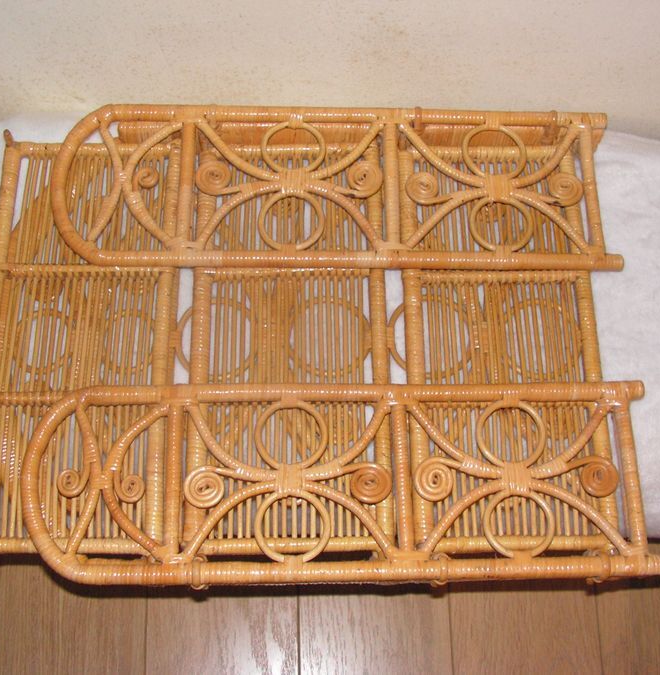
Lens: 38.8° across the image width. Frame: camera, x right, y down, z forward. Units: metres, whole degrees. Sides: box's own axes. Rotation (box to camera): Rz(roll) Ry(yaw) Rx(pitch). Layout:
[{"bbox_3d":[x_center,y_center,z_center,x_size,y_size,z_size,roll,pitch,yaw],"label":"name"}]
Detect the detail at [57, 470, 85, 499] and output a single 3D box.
[{"bbox_3d":[-0.212,0.120,0.767,0.022,0.006,0.025,0,69,-1],"label":"detail"}]

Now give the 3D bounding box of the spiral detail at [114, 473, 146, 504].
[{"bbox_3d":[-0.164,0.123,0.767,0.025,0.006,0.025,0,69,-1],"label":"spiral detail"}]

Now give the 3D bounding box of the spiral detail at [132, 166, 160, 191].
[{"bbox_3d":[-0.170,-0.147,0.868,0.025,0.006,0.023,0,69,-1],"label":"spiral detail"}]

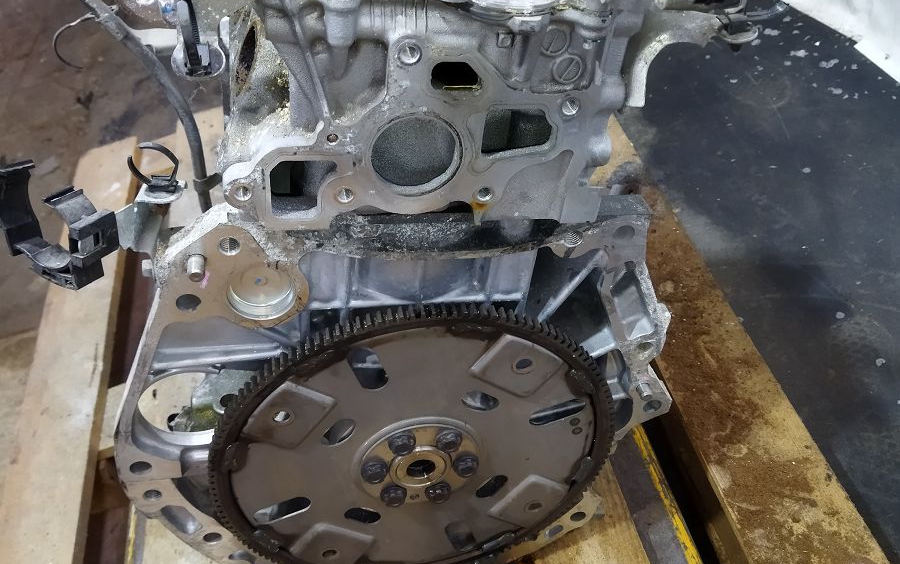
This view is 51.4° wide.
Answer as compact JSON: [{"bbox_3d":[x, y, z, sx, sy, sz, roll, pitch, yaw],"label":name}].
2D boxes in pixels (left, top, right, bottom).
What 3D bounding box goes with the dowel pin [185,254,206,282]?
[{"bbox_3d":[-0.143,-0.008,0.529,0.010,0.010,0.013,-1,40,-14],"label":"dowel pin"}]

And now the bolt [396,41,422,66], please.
[{"bbox_3d":[-0.020,-0.115,0.470,0.012,0.012,0.008,-1,40,-14],"label":"bolt"}]

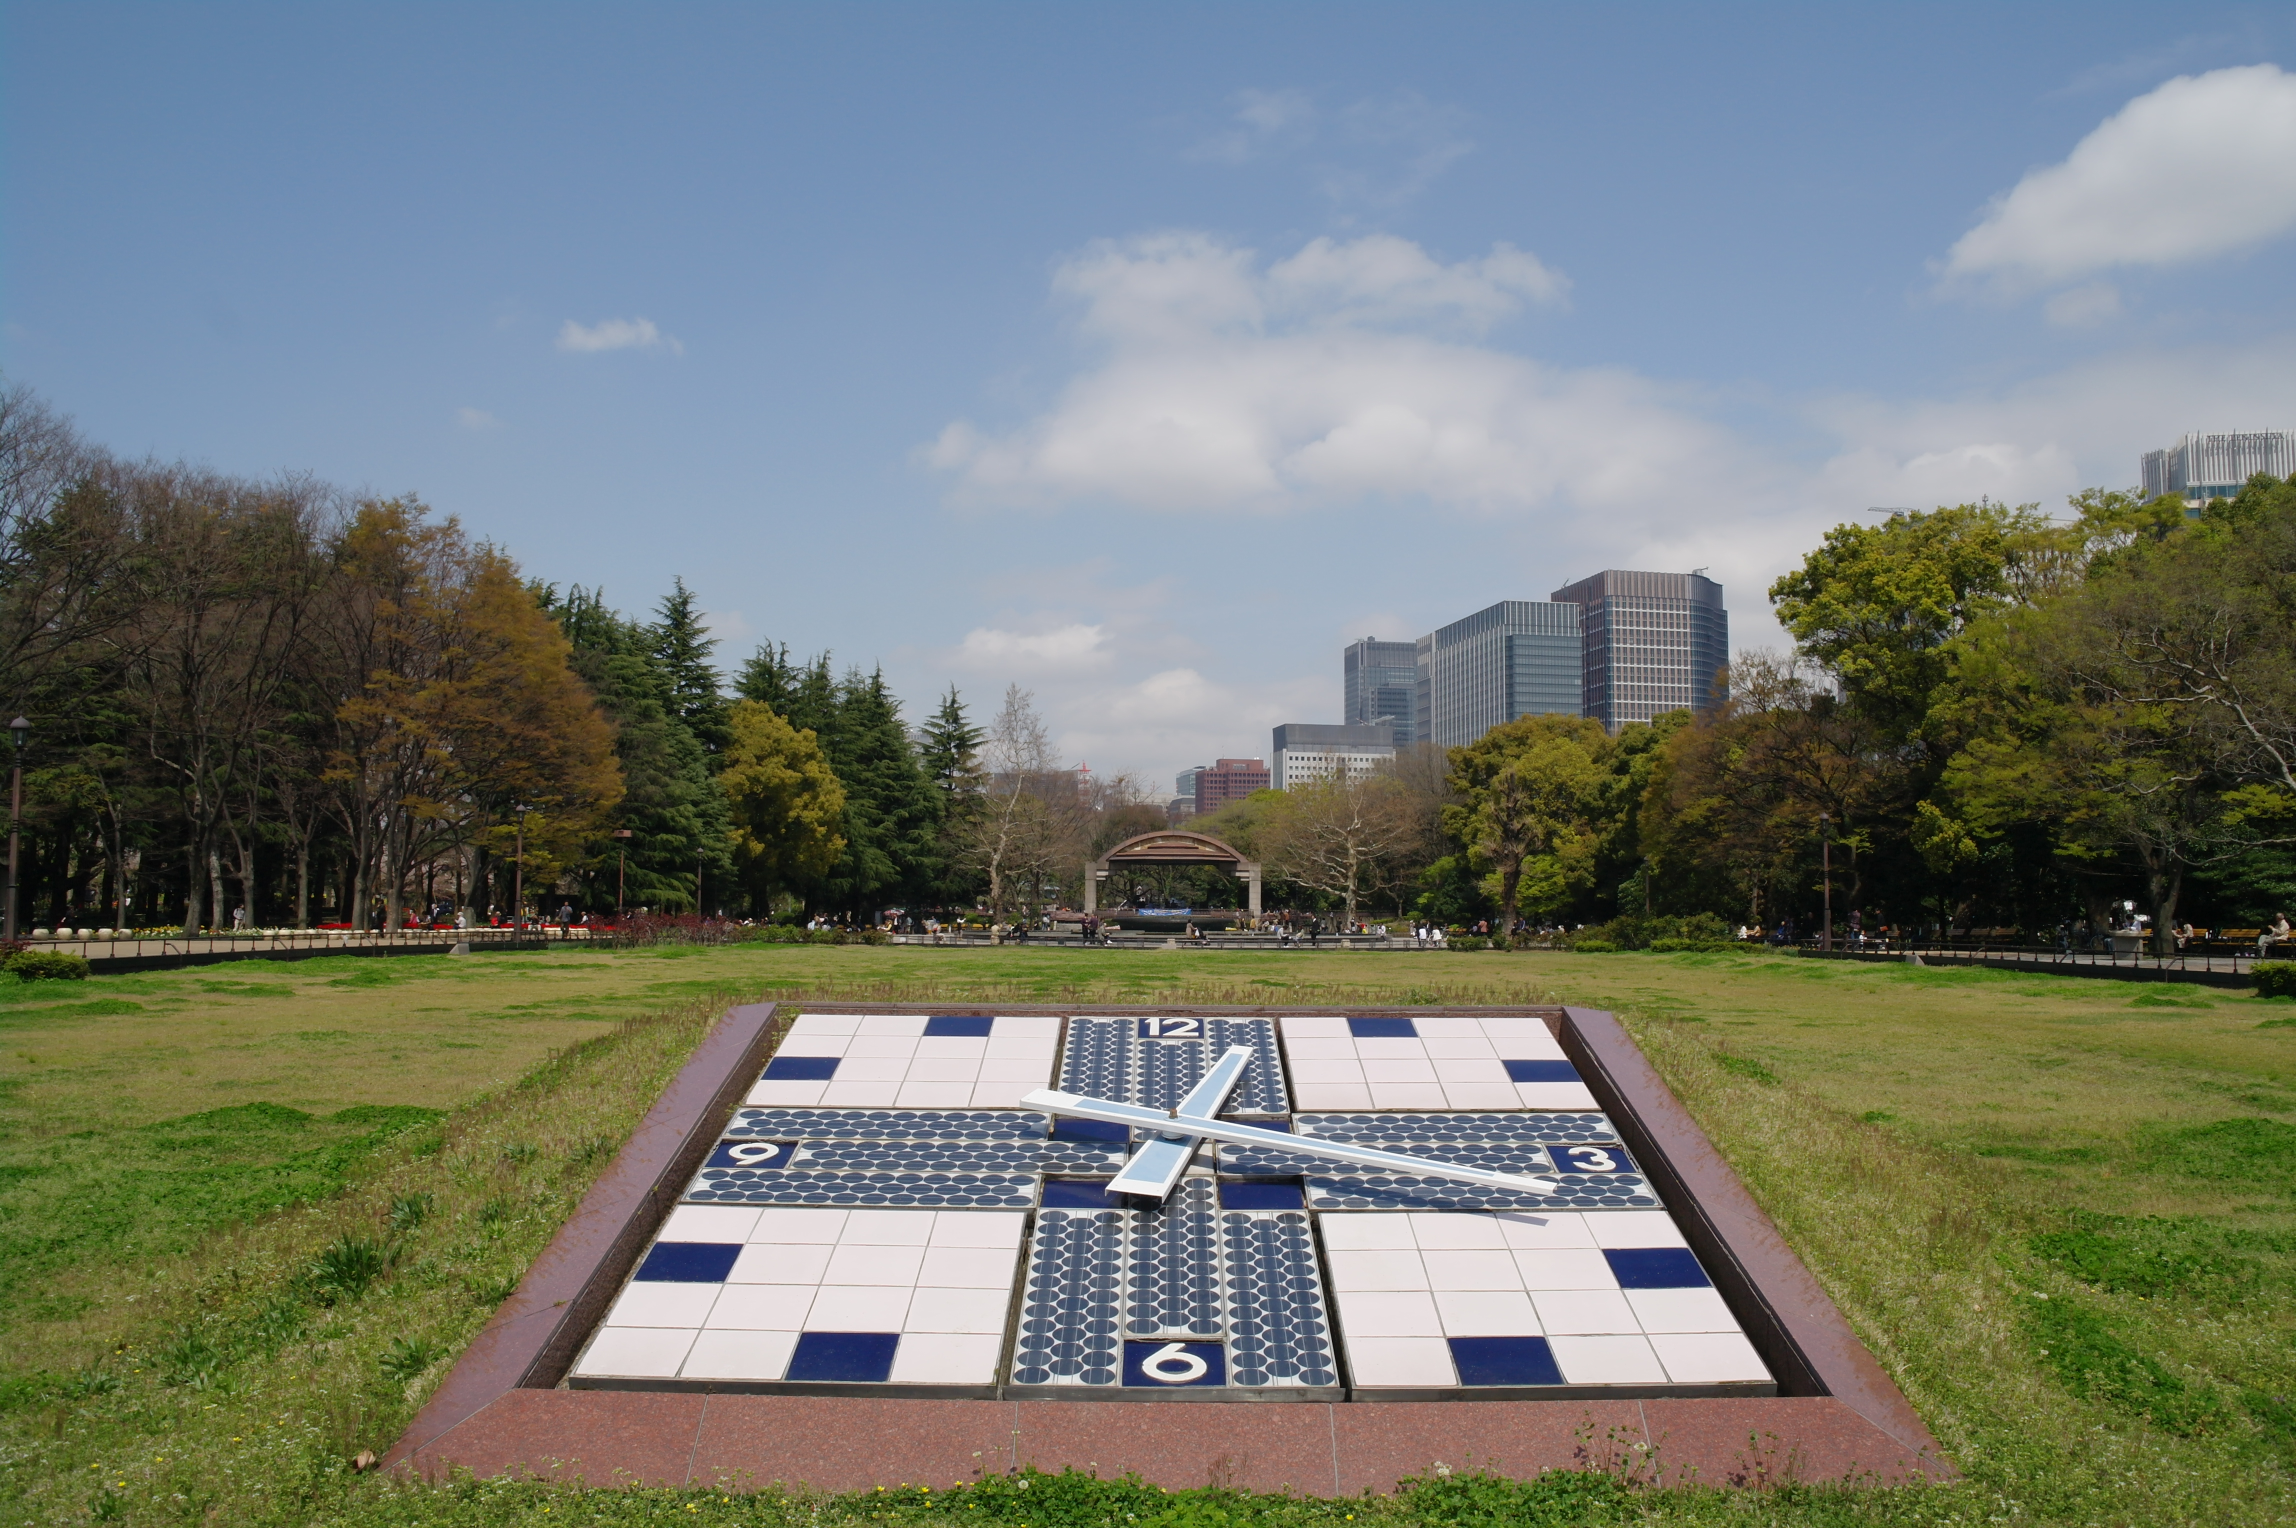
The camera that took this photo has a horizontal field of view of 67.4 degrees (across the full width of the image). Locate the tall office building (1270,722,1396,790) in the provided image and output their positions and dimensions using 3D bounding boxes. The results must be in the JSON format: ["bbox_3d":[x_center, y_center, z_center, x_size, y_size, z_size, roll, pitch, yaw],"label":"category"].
[{"bbox_3d":[113.595,33.035,1048.366,68.000,110.000,31.000,1,-5,-11],"label":"tall office building"}]

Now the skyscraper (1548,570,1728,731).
[{"bbox_3d":[263.334,-9.122,893.840,82.000,169.000,66.000,1,-5,-11],"label":"skyscraper"}]

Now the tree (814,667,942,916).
[{"bbox_3d":[-23.533,2.765,149.083,11.000,22.642,11.000,0,-5,0],"label":"tree"}]

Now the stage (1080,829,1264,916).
[{"bbox_3d":[2.481,11.518,174.119,17.367,9.051,9.500,0,-5,0],"label":"stage"}]

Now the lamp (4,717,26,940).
[{"bbox_3d":[-26.190,1.641,39.777,0.500,5.500,0.500,0,-5,0],"label":"lamp"}]

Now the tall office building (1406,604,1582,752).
[{"bbox_3d":[181.918,-0.406,865.289,41.000,147.000,93.000,1,-5,-11],"label":"tall office building"}]

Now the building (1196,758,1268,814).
[{"bbox_3d":[63.343,52.676,1275.829,50.000,107.700,34.000,1,-5,-11],"label":"building"}]

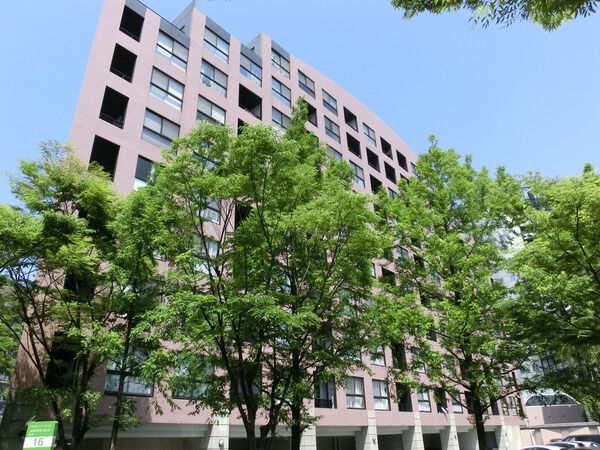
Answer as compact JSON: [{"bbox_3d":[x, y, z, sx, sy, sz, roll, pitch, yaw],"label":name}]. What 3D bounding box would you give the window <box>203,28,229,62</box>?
[{"bbox_3d":[-5.342,-11.450,27.682,0.180,1.828,1.874,-24,-34,36],"label":"window"}]

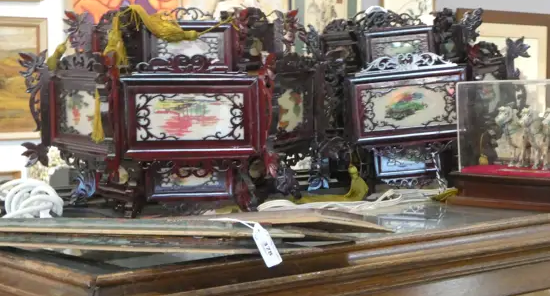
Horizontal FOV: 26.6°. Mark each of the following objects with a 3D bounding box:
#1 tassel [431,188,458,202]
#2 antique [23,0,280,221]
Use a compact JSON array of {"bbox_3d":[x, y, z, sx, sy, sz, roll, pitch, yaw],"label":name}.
[{"bbox_3d":[0.238,0.065,1.637,0.043,0.020,0.028,-2,7,-20],"label":"tassel"},{"bbox_3d":[-0.142,-0.059,1.603,0.410,0.270,0.355,1,6,5],"label":"antique"}]

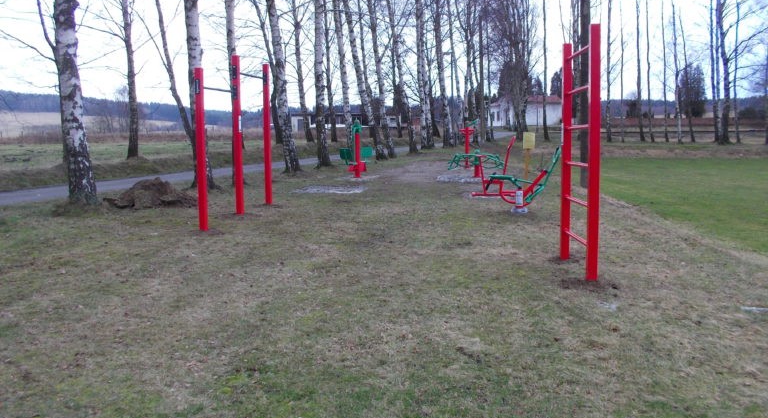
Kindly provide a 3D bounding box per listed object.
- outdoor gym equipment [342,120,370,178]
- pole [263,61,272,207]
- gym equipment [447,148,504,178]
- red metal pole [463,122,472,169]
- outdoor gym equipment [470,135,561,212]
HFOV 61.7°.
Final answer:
[{"bbox_3d":[-0.743,-1.664,17.700,0.500,1.570,1.300,2,7,19],"label":"outdoor gym equipment"},{"bbox_3d":[-2.227,-1.424,12.300,0.115,2.700,0.115,1,6,10],"label":"pole"},{"bbox_3d":[2.517,-1.272,17.600,1.530,0.790,1.200,0,6,7],"label":"gym equipment"},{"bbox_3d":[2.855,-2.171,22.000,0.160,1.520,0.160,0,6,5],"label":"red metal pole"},{"bbox_3d":[2.575,-0.705,12.600,1.680,1.430,0.800,1,6,12],"label":"outdoor gym equipment"}]

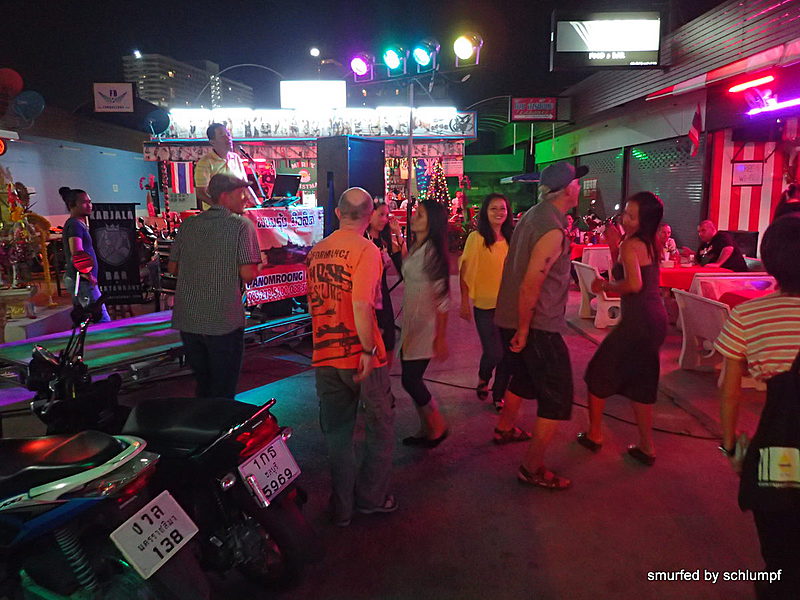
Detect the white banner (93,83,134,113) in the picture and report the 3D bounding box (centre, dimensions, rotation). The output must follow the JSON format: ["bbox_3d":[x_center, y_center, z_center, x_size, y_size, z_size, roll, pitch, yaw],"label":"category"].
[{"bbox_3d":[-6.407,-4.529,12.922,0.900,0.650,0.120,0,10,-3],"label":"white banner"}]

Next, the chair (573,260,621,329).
[{"bbox_3d":[2.560,-0.071,7.242,0.580,0.740,0.600,0,10,3],"label":"chair"}]

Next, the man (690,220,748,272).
[{"bbox_3d":[3.220,-0.174,6.075,0.820,1.220,0.600,-2,11,-13],"label":"man"}]

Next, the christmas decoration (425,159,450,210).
[{"bbox_3d":[0.987,-3.013,15.205,0.760,1.550,0.760,0,11,0],"label":"christmas decoration"}]

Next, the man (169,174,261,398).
[{"bbox_3d":[-1.140,0.103,3.731,0.540,1.780,0.380,2,10,9],"label":"man"}]

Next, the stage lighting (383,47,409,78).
[{"bbox_3d":[-0.049,-2.590,6.275,0.210,0.250,0.270,8,40,37],"label":"stage lighting"}]

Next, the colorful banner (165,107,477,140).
[{"bbox_3d":[-2.051,-4.555,14.910,8.000,0.840,0.220,0,11,1],"label":"colorful banner"}]

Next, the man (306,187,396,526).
[{"bbox_3d":[-0.225,0.287,2.920,0.490,1.690,0.370,5,11,26],"label":"man"}]

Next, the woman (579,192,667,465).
[{"bbox_3d":[1.360,0.163,3.564,0.520,1.620,0.430,5,12,25],"label":"woman"}]

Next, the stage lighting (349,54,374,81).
[{"bbox_3d":[-0.394,-2.445,6.075,0.220,0.290,0.250,6,26,33],"label":"stage lighting"}]

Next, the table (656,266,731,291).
[{"bbox_3d":[3.320,-0.012,6.897,1.120,0.750,0.800,0,10,0],"label":"table"}]

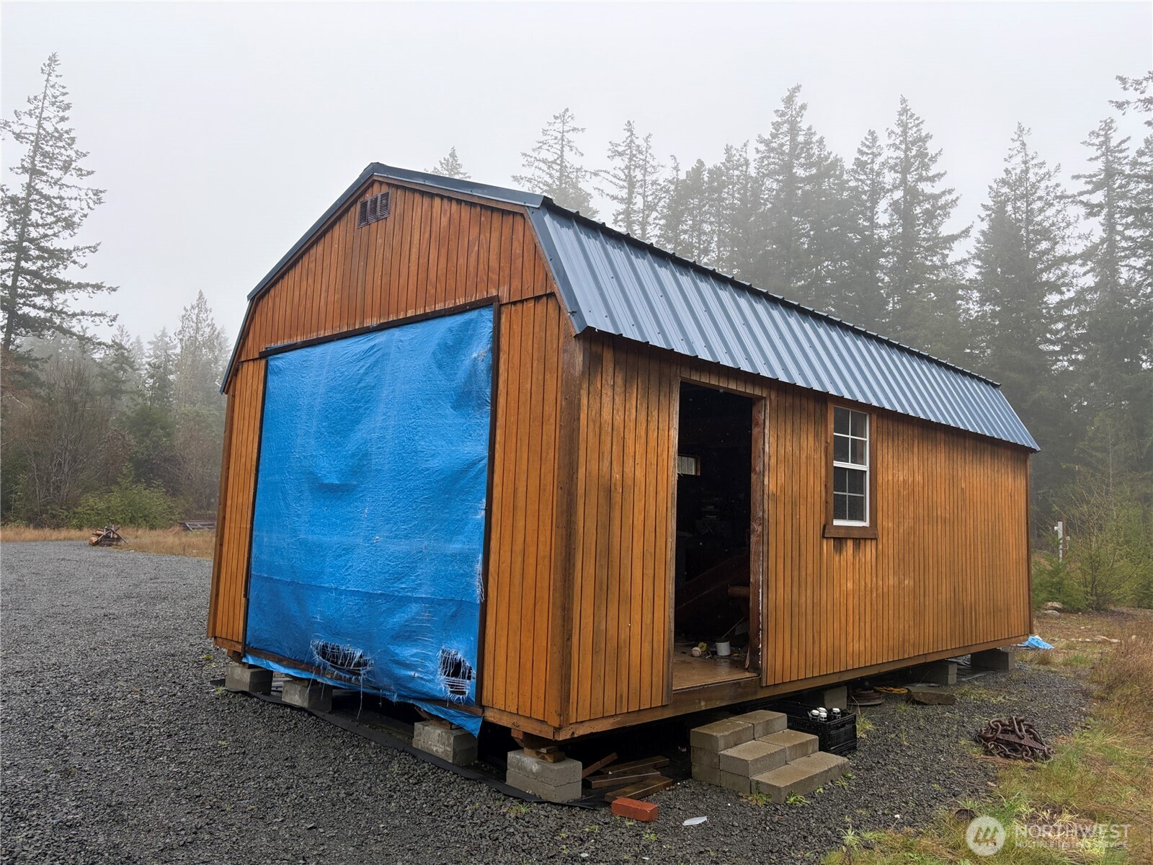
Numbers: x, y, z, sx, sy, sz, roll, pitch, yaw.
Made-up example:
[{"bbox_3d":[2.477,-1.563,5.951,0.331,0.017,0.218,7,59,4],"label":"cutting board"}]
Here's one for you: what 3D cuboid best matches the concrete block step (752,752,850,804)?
[{"bbox_3d":[1.253,1.912,4.820,0.195,0.094,0.805,-3,-8,40],"label":"concrete block step"}]

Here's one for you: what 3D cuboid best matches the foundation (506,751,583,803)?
[{"bbox_3d":[-0.176,1.833,4.642,0.196,0.180,0.400,8,-8,-43],"label":"foundation"}]

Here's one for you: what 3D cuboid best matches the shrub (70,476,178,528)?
[{"bbox_3d":[-22.453,3.466,43.000,5.500,2.750,4.200,5,-7,-27],"label":"shrub"}]

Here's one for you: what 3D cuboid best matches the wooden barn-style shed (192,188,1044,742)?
[{"bbox_3d":[1.060,0.266,8.483,4.265,3.538,7.415,-4,-9,44],"label":"wooden barn-style shed"}]

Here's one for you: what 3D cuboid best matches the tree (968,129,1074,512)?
[{"bbox_3d":[19.711,-3.910,37.863,5.100,19.938,5.100,-1,-7,28],"label":"tree"}]

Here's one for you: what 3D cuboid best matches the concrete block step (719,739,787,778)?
[{"bbox_3d":[0.982,1.807,4.800,0.192,0.093,0.400,-3,-8,40],"label":"concrete block step"}]

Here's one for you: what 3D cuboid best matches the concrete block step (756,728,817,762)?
[{"bbox_3d":[1.244,1.849,5.105,0.192,0.093,0.400,-3,-8,40],"label":"concrete block step"}]

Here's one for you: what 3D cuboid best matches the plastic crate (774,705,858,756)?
[{"bbox_3d":[1.495,1.952,5.685,0.520,0.235,0.420,-3,-8,40],"label":"plastic crate"}]

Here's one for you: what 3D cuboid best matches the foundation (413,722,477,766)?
[{"bbox_3d":[-0.800,1.895,5.301,0.400,0.180,0.196,-4,-8,44],"label":"foundation"}]

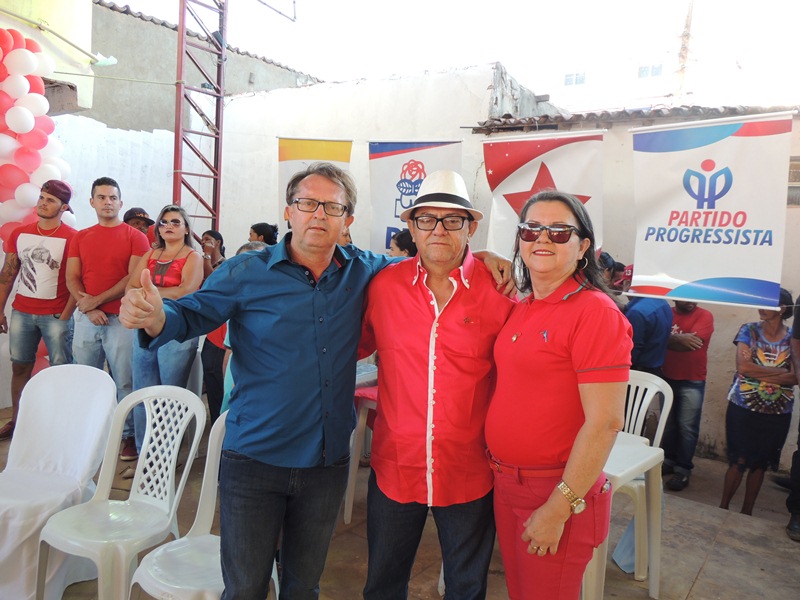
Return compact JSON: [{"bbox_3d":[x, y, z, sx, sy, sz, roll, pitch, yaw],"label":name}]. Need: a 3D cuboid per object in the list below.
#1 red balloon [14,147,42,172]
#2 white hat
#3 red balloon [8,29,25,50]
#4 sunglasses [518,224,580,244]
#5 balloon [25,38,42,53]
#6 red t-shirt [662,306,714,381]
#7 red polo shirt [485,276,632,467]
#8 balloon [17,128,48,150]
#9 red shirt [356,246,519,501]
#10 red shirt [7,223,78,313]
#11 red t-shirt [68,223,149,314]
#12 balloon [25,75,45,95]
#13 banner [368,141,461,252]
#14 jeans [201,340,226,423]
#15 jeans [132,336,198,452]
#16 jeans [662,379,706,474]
[{"bbox_3d":[-2.698,-1.017,4.700,0.205,0.200,0.205,3,3,0],"label":"red balloon"},{"bbox_3d":[0.120,-0.296,1.870,0.250,0.135,0.285,1,6,1],"label":"white hat"},{"bbox_3d":[-2.912,-1.915,4.850,0.220,0.230,0.220,-3,7,-30],"label":"red balloon"},{"bbox_3d":[0.414,-0.182,1.770,0.147,0.054,0.150,4,7,28],"label":"sunglasses"},{"bbox_3d":[-2.784,-1.855,4.850,0.220,0.230,0.220,-3,7,-30],"label":"balloon"},{"bbox_3d":[2.220,0.340,5.050,0.480,0.590,0.280,5,4,29],"label":"red t-shirt"},{"bbox_3d":[0.399,0.185,1.750,0.450,0.510,0.290,6,4,35],"label":"red polo shirt"},{"bbox_3d":[-2.662,-1.169,4.700,0.215,0.190,0.205,3,3,0],"label":"balloon"},{"bbox_3d":[0.108,0.227,1.870,0.500,0.730,0.300,1,6,3],"label":"red shirt"},{"bbox_3d":[-2.438,-0.214,4.400,0.480,0.640,0.280,-2,7,-24],"label":"red shirt"},{"bbox_3d":[-1.734,-0.187,3.850,0.490,0.570,0.270,2,3,-21],"label":"red t-shirt"},{"bbox_3d":[-2.701,-1.556,4.750,0.200,0.205,0.200,3,3,0],"label":"balloon"},{"bbox_3d":[0.083,-0.769,5.431,0.900,1.120,0.040,6,4,34],"label":"banner"},{"bbox_3d":[-1.358,0.664,4.750,0.240,0.850,0.310,1,4,-37],"label":"jeans"},{"bbox_3d":[-1.433,0.543,3.970,0.410,0.930,0.290,-1,7,-18],"label":"jeans"},{"bbox_3d":[2.234,0.942,5.100,0.380,0.920,0.290,6,8,35],"label":"jeans"}]

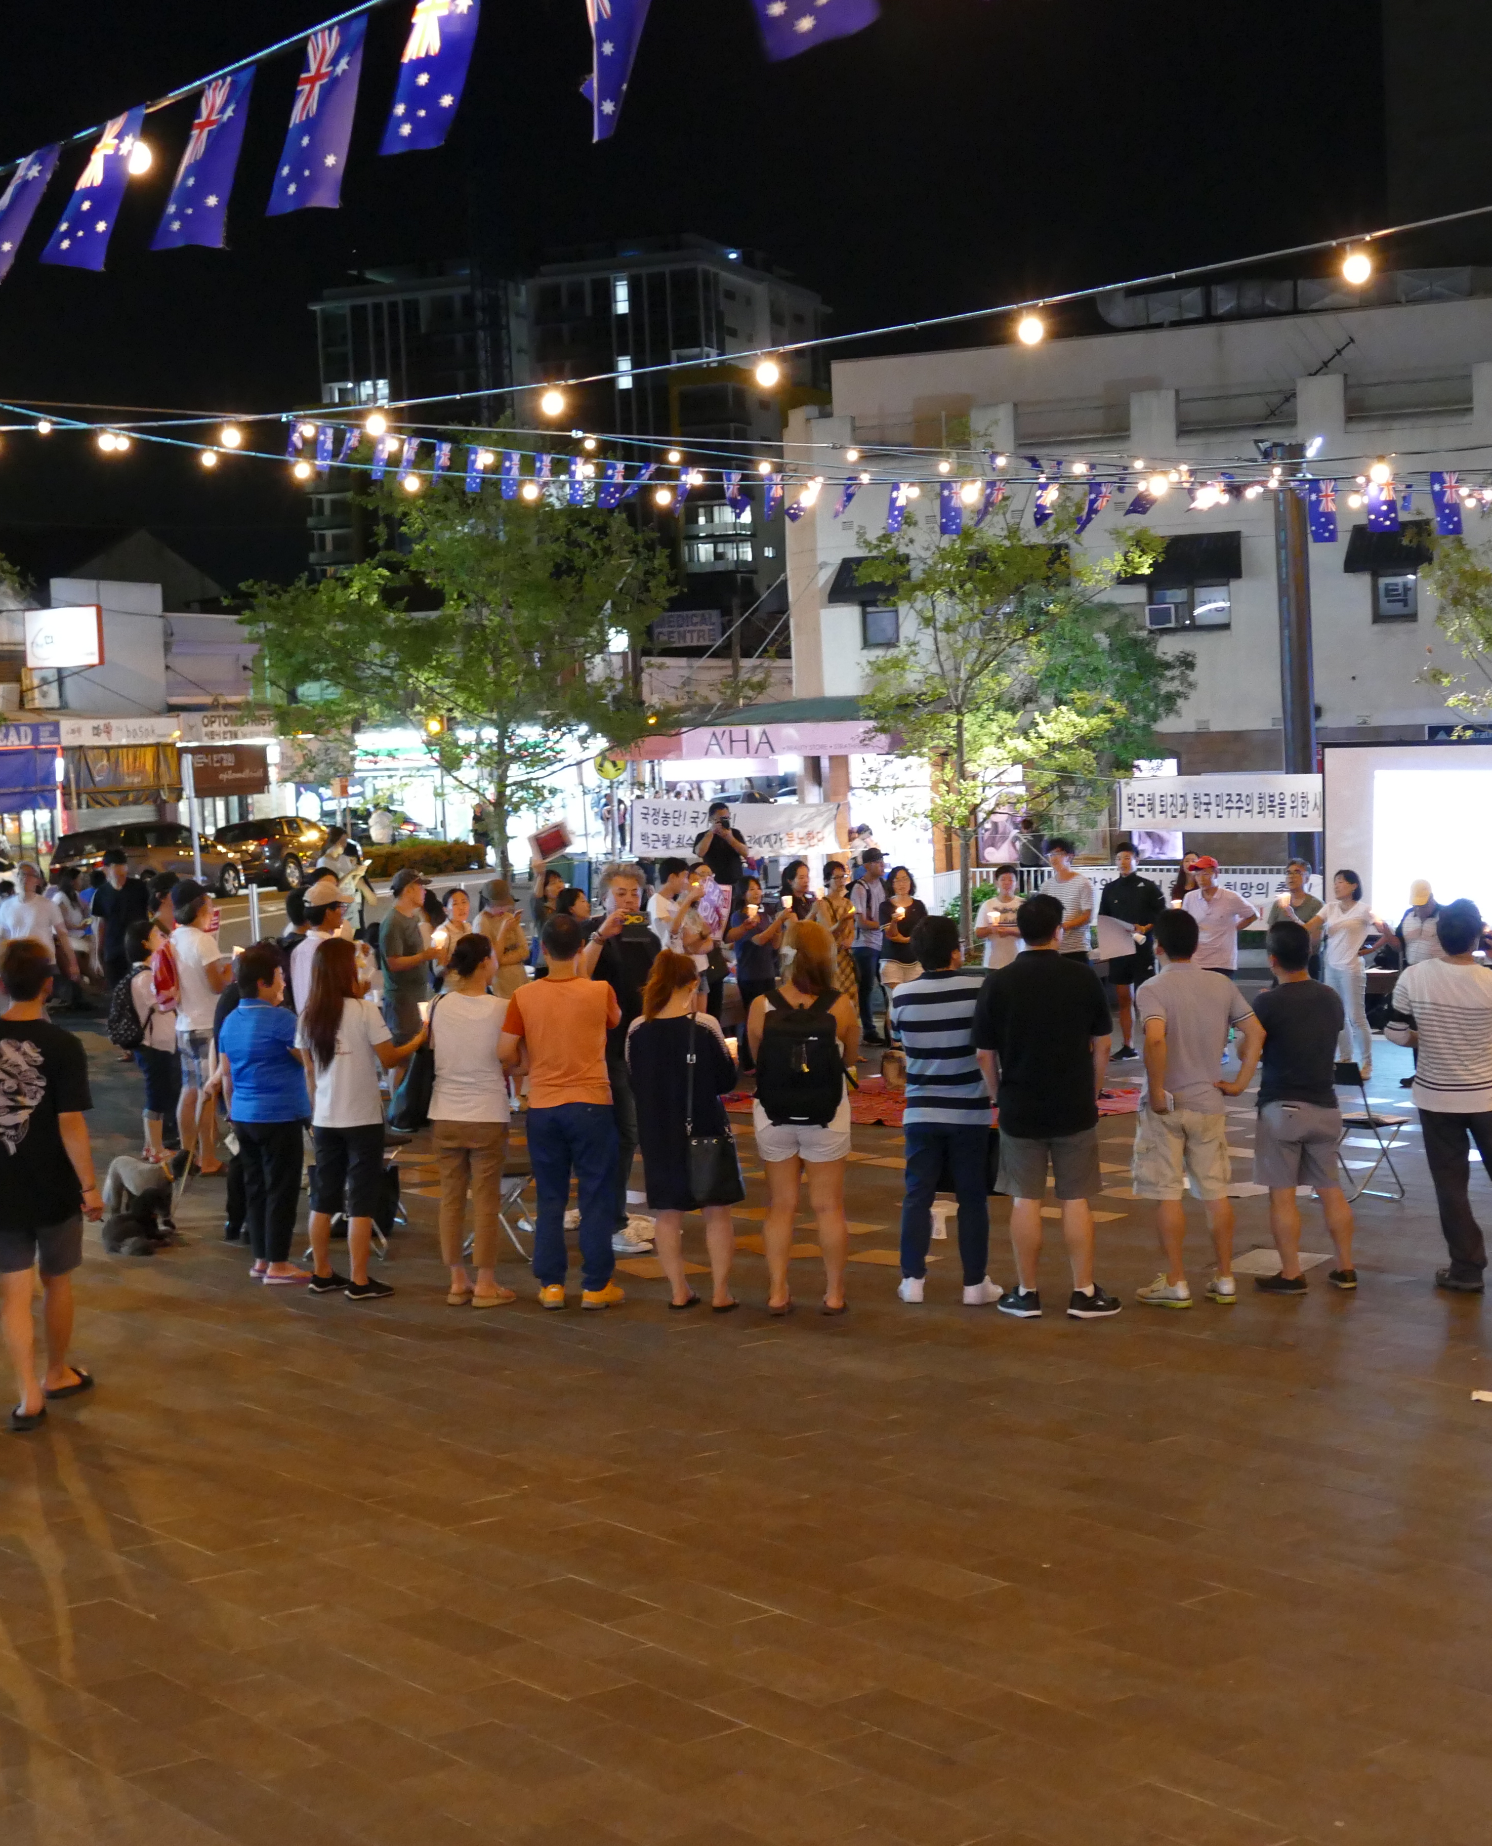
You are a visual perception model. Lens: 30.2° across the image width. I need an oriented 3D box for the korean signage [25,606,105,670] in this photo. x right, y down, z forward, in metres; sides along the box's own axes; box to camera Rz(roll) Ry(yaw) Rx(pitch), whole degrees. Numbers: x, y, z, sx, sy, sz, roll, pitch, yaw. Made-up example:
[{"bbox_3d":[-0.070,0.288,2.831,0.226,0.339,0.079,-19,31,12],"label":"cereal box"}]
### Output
[{"bbox_3d":[-14.913,-6.242,60.500,1.950,1.250,0.250,-1,3,22],"label":"korean signage"}]

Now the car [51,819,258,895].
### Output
[{"bbox_3d":[-12.700,-1.268,59.000,1.830,1.620,4.800,-1,3,23],"label":"car"}]

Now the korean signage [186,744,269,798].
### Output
[{"bbox_3d":[-11.932,-3.496,63.900,0.080,1.150,3.200,-1,3,24],"label":"korean signage"}]

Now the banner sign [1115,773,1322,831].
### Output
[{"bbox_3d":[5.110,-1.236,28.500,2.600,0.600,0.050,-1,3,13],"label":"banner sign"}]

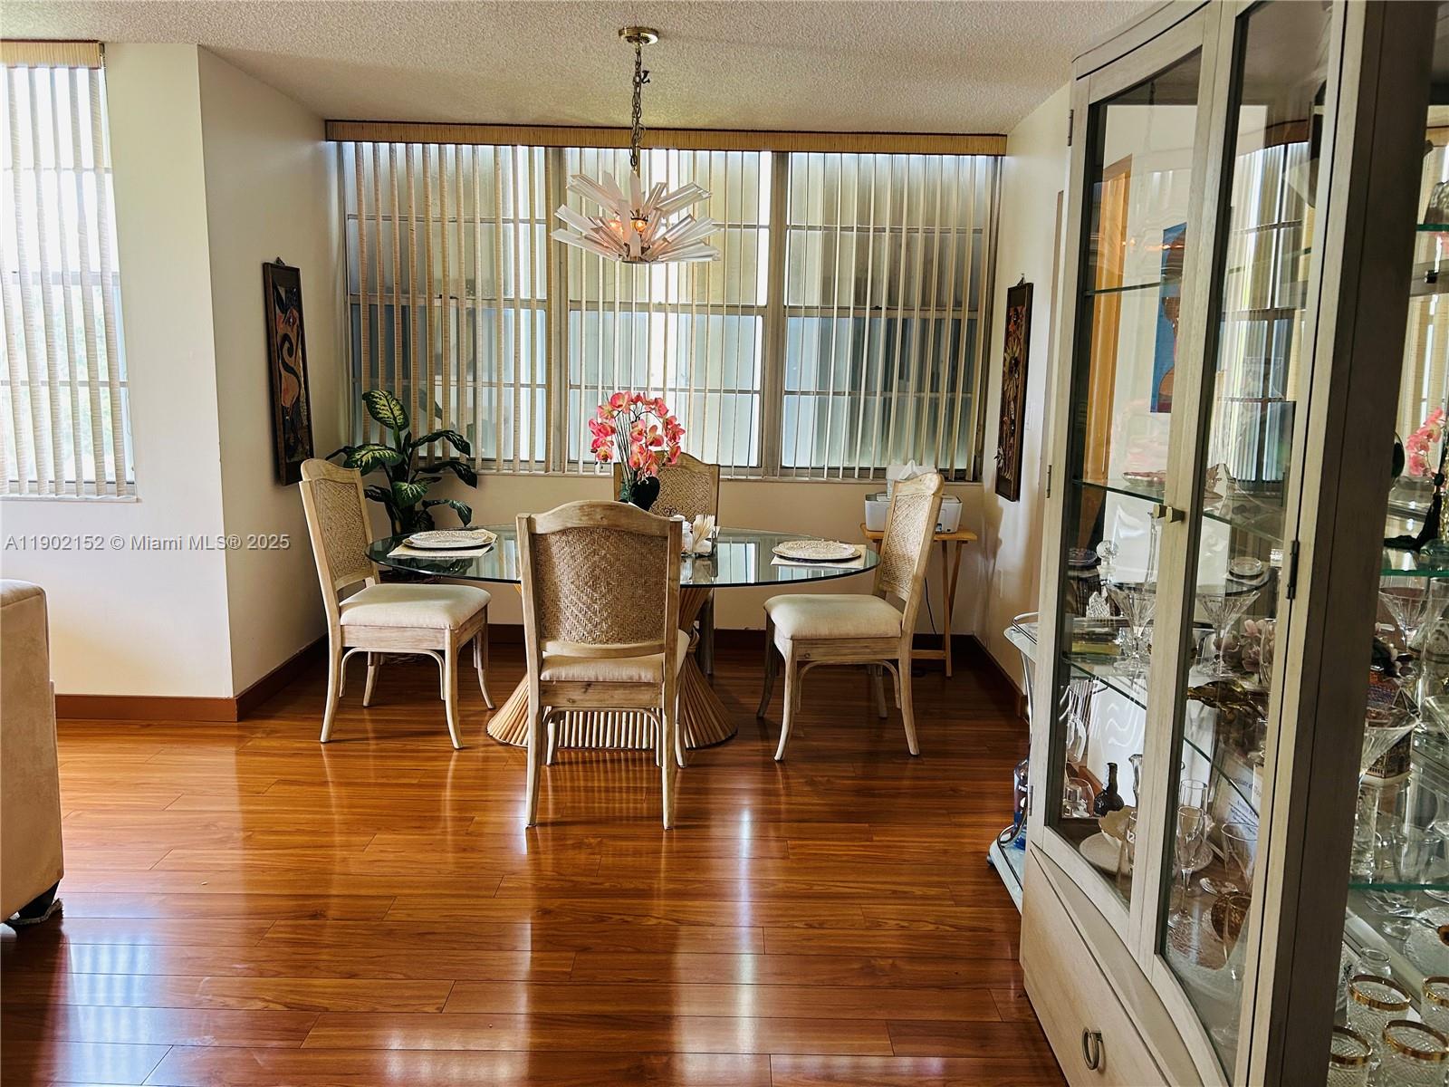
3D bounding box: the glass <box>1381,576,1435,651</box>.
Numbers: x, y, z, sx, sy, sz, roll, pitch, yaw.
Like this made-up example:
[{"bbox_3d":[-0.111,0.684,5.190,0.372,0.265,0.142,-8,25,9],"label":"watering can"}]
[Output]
[{"bbox_3d":[1.379,0.197,2.204,0.125,0.165,0.125,1,9,0],"label":"glass"}]

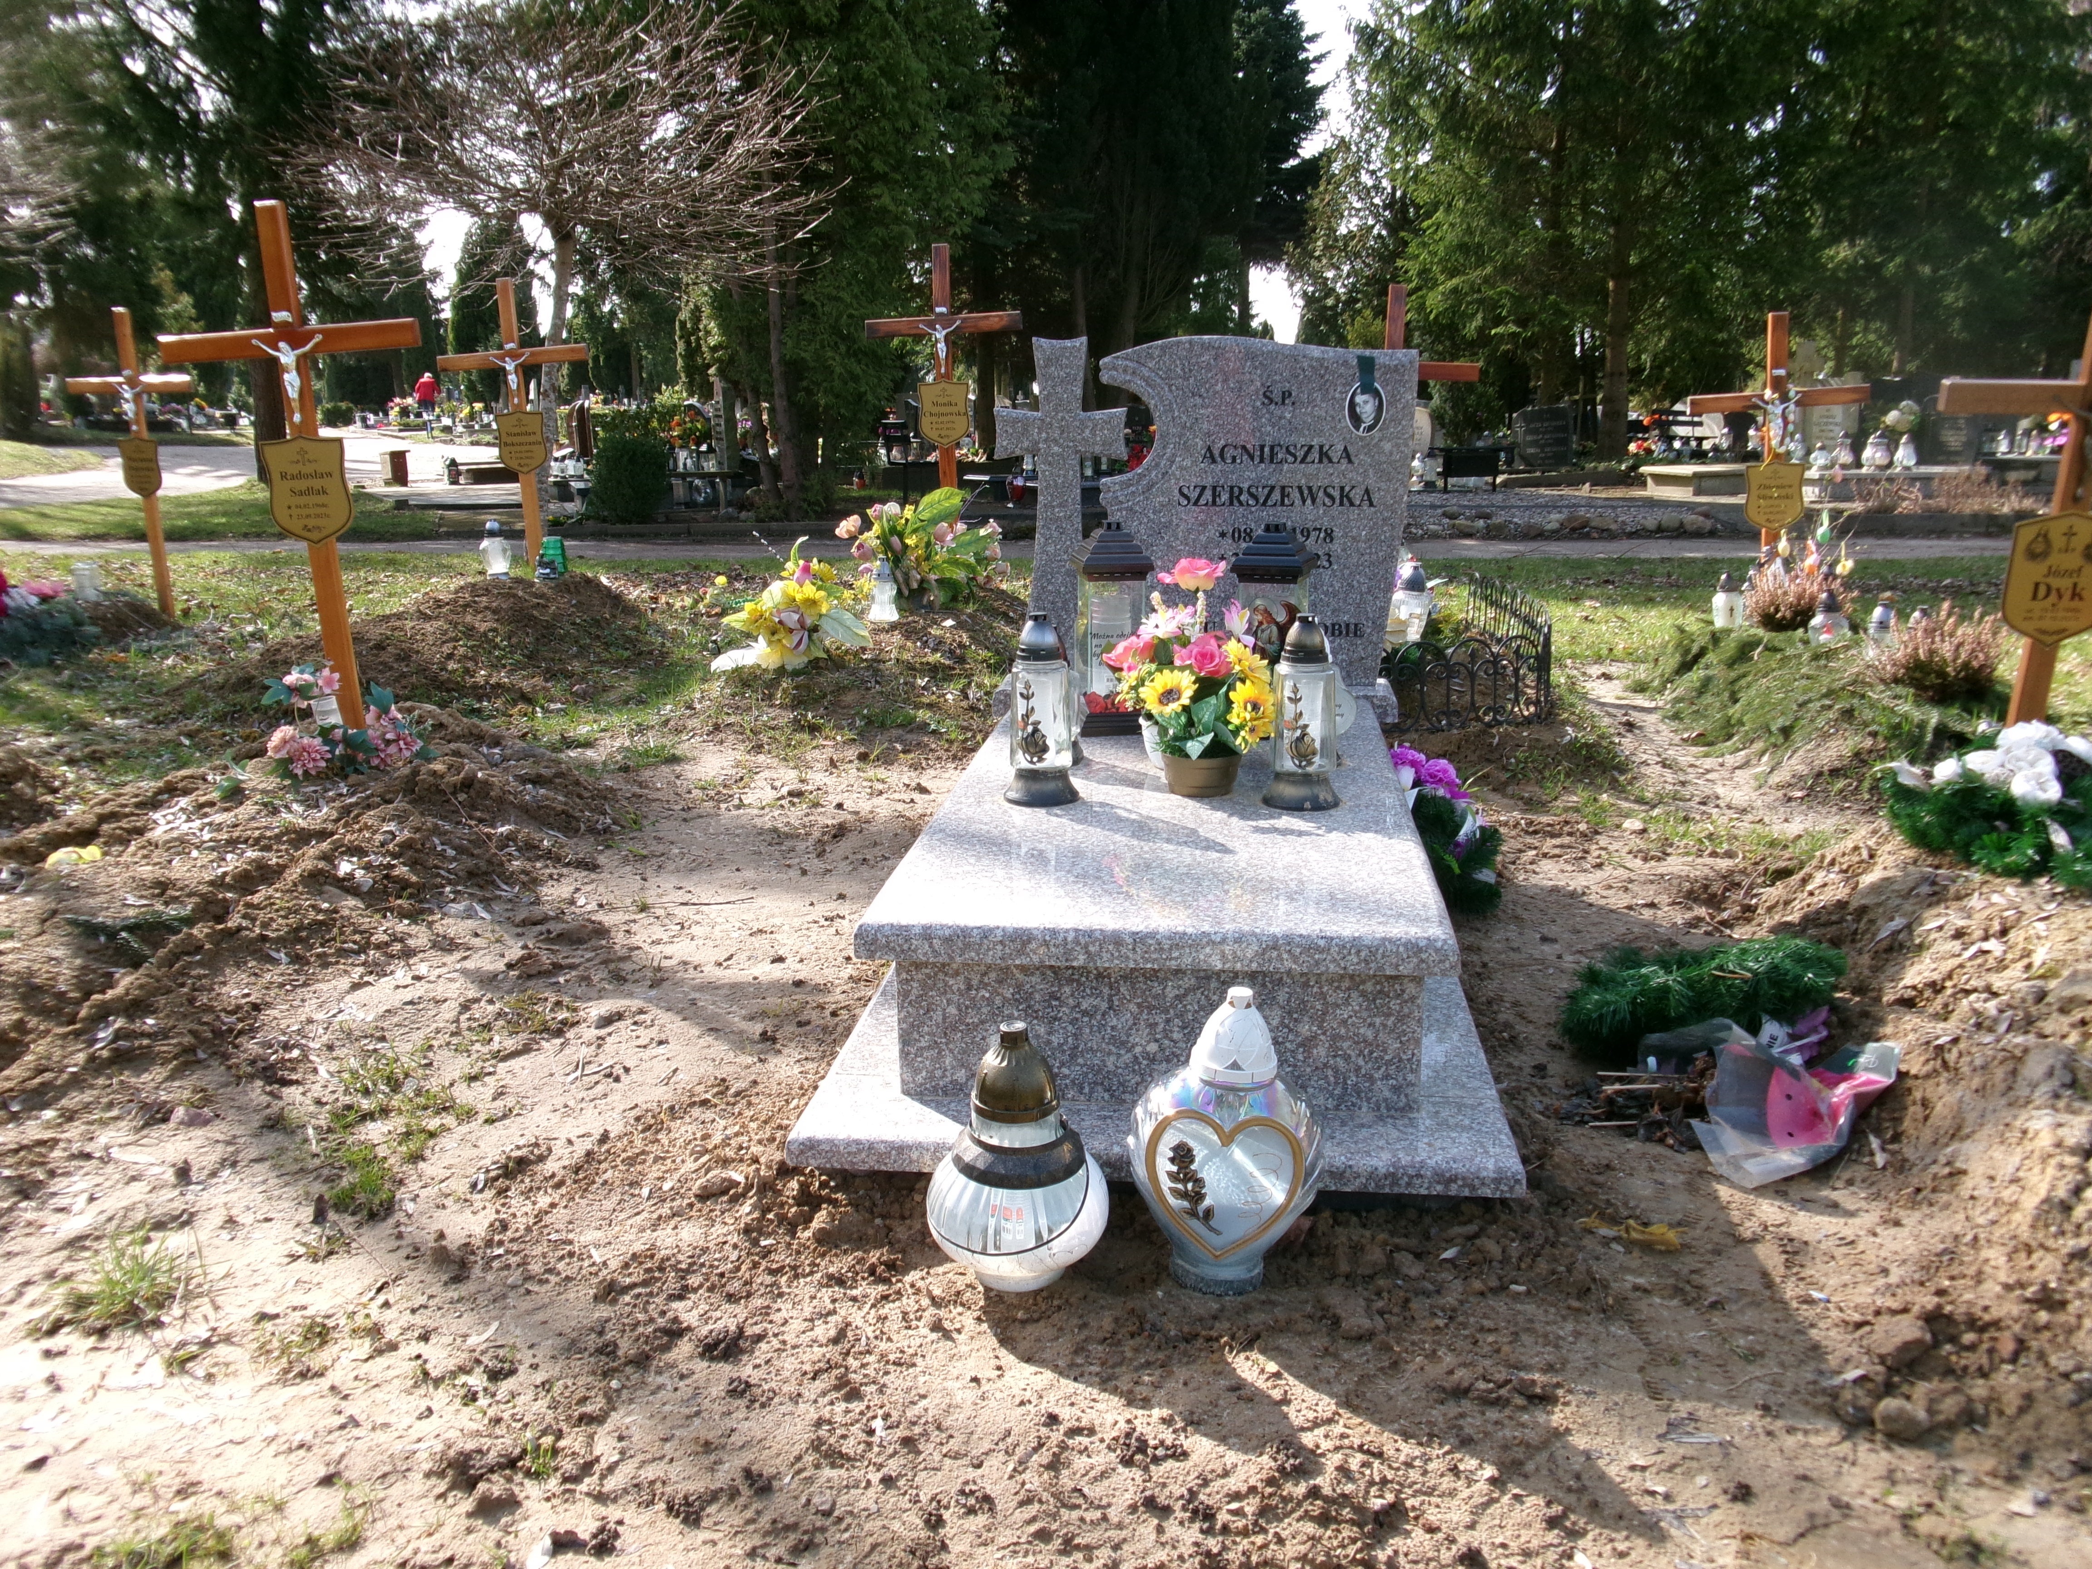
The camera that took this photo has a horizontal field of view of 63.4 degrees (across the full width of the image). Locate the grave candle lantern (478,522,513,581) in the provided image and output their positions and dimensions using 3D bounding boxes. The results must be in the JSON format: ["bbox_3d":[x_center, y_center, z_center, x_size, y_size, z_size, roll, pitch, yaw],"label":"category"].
[{"bbox_3d":[-2.336,-0.995,7.155,0.135,0.234,0.129,1,13,7],"label":"grave candle lantern"}]

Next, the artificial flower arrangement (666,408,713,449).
[{"bbox_3d":[-3.334,-3.304,15.800,0.427,0.397,0.340,1,13,7],"label":"artificial flower arrangement"}]

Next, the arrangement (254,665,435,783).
[{"bbox_3d":[-1.688,-0.148,4.080,0.370,0.230,0.260,-6,14,-22],"label":"arrangement"}]

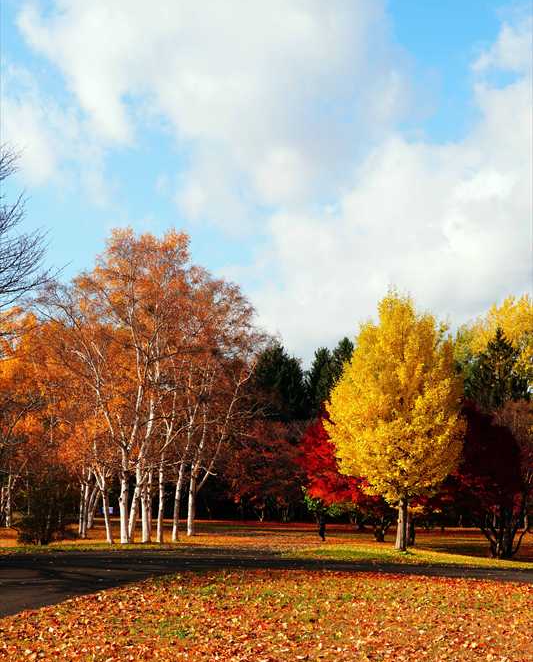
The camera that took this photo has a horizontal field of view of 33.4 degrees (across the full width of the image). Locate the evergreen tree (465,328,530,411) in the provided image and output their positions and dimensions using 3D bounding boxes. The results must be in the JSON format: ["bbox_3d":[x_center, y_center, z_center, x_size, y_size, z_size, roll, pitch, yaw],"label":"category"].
[{"bbox_3d":[16.434,6.484,63.354,4.777,13.746,4.900,0,-11,0],"label":"evergreen tree"}]

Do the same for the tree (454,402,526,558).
[{"bbox_3d":[8.418,5.728,34.584,3.200,5.991,3.200,0,-11,0],"label":"tree"}]

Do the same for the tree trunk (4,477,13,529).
[{"bbox_3d":[-15.766,10.441,54.301,0.489,3.061,0.420,0,-11,0],"label":"tree trunk"}]

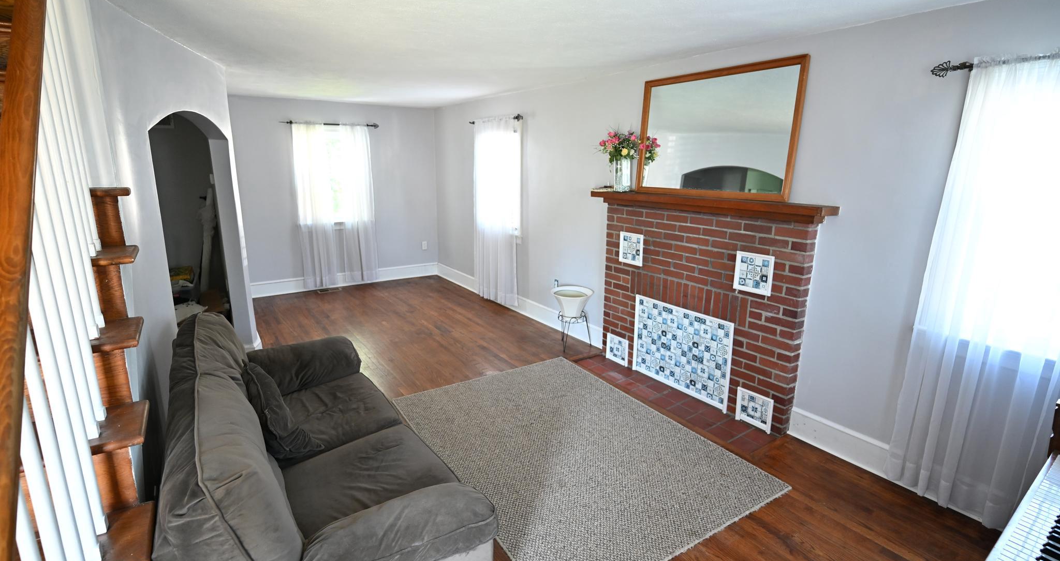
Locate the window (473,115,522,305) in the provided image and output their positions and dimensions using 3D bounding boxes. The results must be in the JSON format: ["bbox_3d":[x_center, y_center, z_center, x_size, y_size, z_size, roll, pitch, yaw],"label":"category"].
[{"bbox_3d":[-0.394,-0.789,5.794,0.100,2.066,1.010,-8,16,-33],"label":"window"}]

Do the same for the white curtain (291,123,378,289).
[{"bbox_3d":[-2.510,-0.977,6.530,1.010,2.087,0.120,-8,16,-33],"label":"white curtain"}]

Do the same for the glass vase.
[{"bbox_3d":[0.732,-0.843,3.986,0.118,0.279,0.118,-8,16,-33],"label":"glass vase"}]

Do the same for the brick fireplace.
[{"bbox_3d":[1.114,0.121,3.657,0.199,1.441,1.874,-8,16,-33],"label":"brick fireplace"}]

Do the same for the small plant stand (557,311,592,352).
[{"bbox_3d":[0.397,0.455,4.646,0.295,0.327,0.280,0,13,0],"label":"small plant stand"}]

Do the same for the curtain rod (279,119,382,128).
[{"bbox_3d":[-2.488,-1.966,6.275,1.197,0.065,0.090,-8,16,-33],"label":"curtain rod"}]

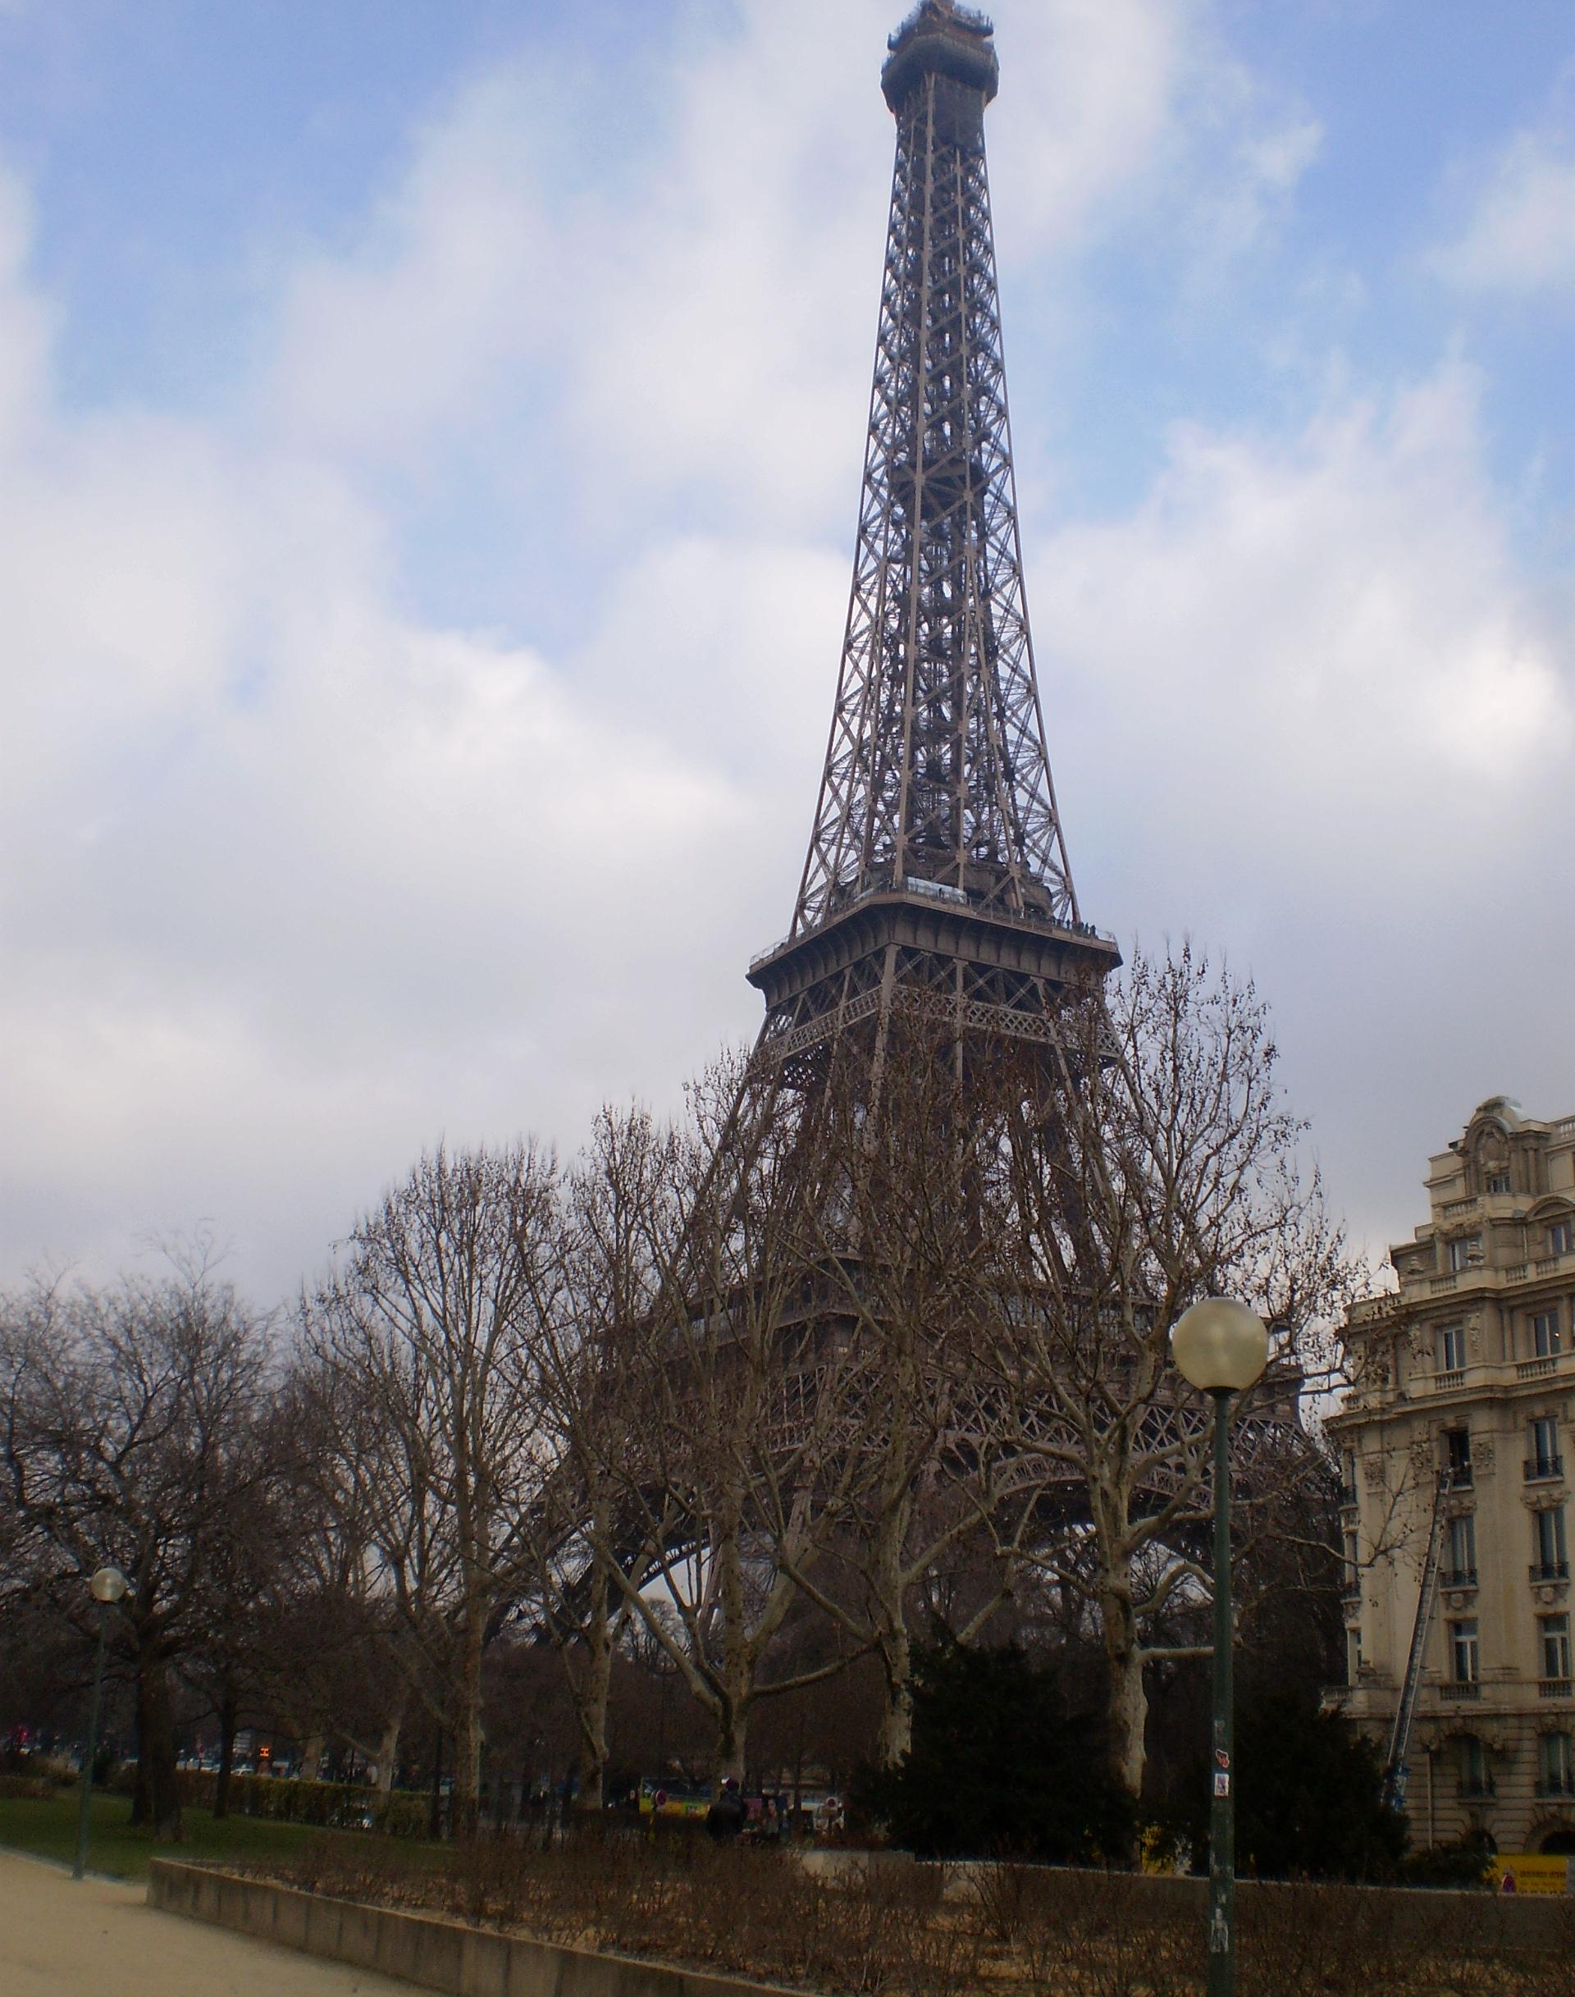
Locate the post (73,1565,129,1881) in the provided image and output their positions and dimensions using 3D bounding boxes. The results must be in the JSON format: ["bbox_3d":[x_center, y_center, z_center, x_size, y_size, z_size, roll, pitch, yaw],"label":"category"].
[{"bbox_3d":[-9.170,9.530,28.900,0.480,3.970,0.480,2,-20,0],"label":"post"}]

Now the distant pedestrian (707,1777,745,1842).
[{"bbox_3d":[-0.903,12.197,31.719,0.550,1.680,0.400,17,-24,-36],"label":"distant pedestrian"}]

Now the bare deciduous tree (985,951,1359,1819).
[{"bbox_3d":[7.263,7.527,43.045,8.200,18.200,8.200,2,-20,0],"label":"bare deciduous tree"}]

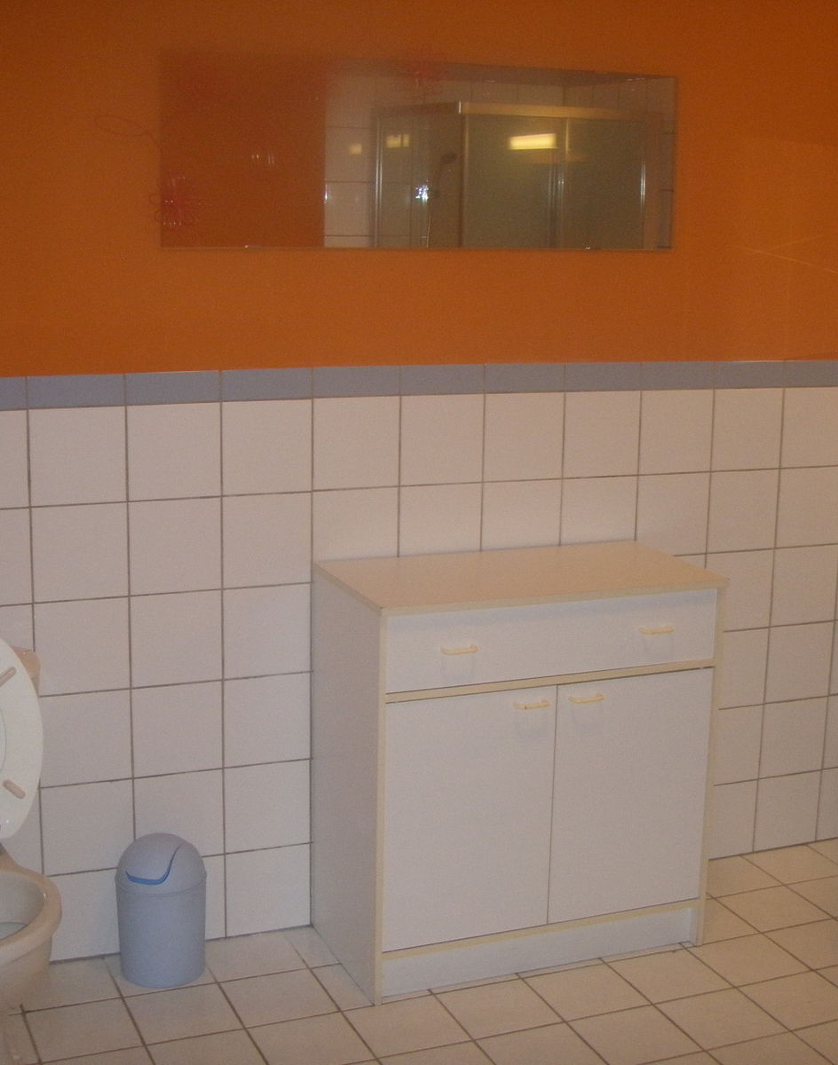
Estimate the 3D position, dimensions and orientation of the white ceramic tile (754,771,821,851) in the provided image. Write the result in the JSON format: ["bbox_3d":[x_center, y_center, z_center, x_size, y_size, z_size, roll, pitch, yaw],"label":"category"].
[{"bbox_3d":[0.951,0.717,4.026,0.198,0.198,0.010,-4,13,-22],"label":"white ceramic tile"}]

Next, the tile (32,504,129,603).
[{"bbox_3d":[-0.692,0.043,3.188,0.200,0.200,0.010,-4,12,-22],"label":"tile"}]

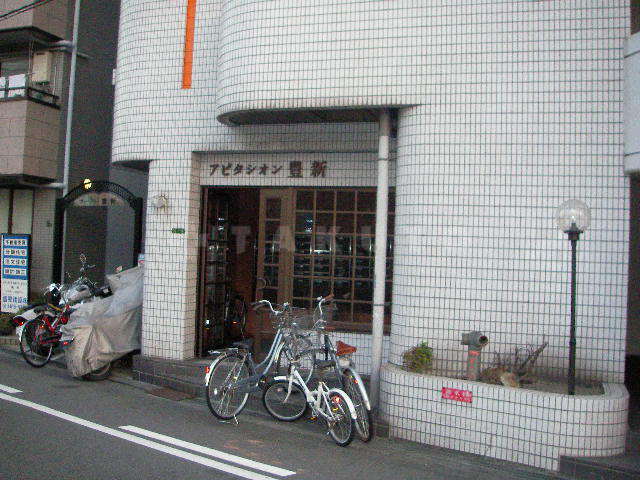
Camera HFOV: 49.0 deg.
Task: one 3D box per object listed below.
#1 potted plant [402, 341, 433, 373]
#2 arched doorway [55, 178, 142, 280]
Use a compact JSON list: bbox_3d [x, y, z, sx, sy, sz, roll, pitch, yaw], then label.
[{"bbox_3d":[0.937,1.138,6.750,0.290,0.340,0.280,1,-1,36],"label":"potted plant"},{"bbox_3d":[-3.723,0.417,11.692,1.880,2.700,0.150,1,-1,24],"label":"arched doorway"}]

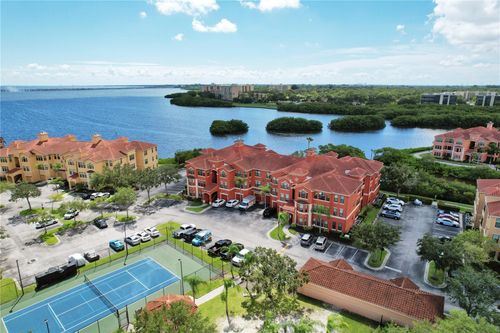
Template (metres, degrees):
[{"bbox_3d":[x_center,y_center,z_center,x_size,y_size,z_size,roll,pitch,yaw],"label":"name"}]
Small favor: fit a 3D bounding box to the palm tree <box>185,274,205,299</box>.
[{"bbox_3d":[-8.452,19.394,47.215,3.200,5.300,3.200,0,15,0],"label":"palm tree"}]

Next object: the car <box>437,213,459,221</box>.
[{"bbox_3d":[51.492,13.133,79.423,4.700,1.500,1.850,8,17,29],"label":"car"}]

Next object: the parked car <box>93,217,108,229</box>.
[{"bbox_3d":[-37.136,13.957,76.116,1.850,1.500,4.600,-14,20,-43],"label":"parked car"}]

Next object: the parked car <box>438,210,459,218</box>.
[{"bbox_3d":[53.511,12.944,82.416,4.700,1.520,1.850,9,17,31],"label":"parked car"}]

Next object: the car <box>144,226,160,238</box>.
[{"bbox_3d":[-23.275,14.956,72.093,1.820,1.450,4.550,-13,20,-41],"label":"car"}]

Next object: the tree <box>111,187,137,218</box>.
[{"bbox_3d":[-32.928,9.689,80.882,6.800,8.600,6.400,0,15,0],"label":"tree"}]

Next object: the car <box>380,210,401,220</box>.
[{"bbox_3d":[37.860,13.082,81.974,4.600,1.480,1.850,9,17,31],"label":"car"}]

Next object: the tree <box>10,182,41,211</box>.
[{"bbox_3d":[-61.468,8.305,84.045,7.400,7.700,7.400,0,15,0],"label":"tree"}]

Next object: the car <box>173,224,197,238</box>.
[{"bbox_3d":[-15.192,15.122,71.049,2.000,1.850,5.600,14,20,42],"label":"car"}]

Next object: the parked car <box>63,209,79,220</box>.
[{"bbox_3d":[-47.266,12.375,81.657,1.830,1.500,4.500,3,15,12],"label":"parked car"}]

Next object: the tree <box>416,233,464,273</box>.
[{"bbox_3d":[34.391,16.425,55.300,7.600,7.400,7.600,0,15,0],"label":"tree"}]

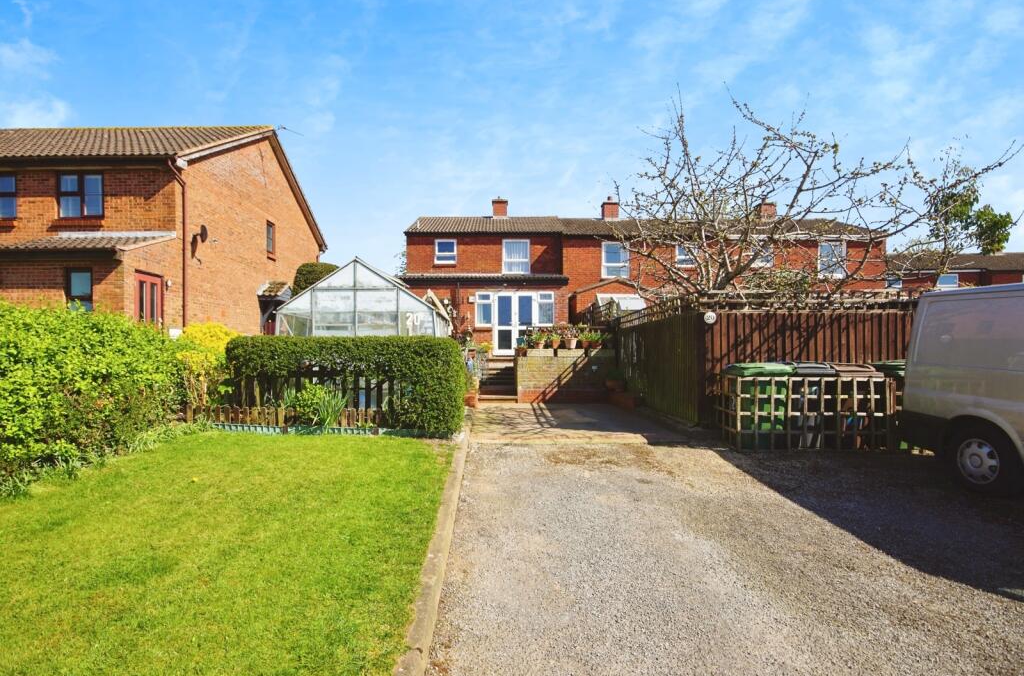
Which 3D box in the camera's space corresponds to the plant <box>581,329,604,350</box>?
[{"bbox_3d":[1.790,0.020,11.400,0.500,0.470,0.400,0,0,0],"label":"plant"}]

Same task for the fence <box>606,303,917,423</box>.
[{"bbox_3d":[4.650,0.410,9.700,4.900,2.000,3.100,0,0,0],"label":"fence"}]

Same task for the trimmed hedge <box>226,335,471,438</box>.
[{"bbox_3d":[-2.520,0.690,7.850,3.450,1.380,1.000,0,0,5],"label":"trimmed hedge"}]

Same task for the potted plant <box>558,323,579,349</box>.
[{"bbox_3d":[1.260,-0.050,11.400,0.430,0.560,0.400,0,0,0],"label":"potted plant"}]

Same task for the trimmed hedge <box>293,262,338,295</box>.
[{"bbox_3d":[-5.750,-0.700,15.500,1.900,3.100,2.000,0,0,0],"label":"trimmed hedge"}]

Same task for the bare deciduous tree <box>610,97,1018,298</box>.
[{"bbox_3d":[5.900,-1.750,10.100,7.600,5.800,5.500,0,0,0],"label":"bare deciduous tree"}]

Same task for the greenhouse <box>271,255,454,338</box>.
[{"bbox_3d":[-2.780,-0.050,10.500,2.800,2.720,3.000,0,0,0],"label":"greenhouse"}]

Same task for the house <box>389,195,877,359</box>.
[{"bbox_3d":[4.500,-2.450,19.800,16.500,6.100,6.900,0,0,0],"label":"house"}]

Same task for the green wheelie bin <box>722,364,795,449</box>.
[{"bbox_3d":[3.300,0.875,6.920,0.600,1.070,0.730,0,0,0],"label":"green wheelie bin"}]

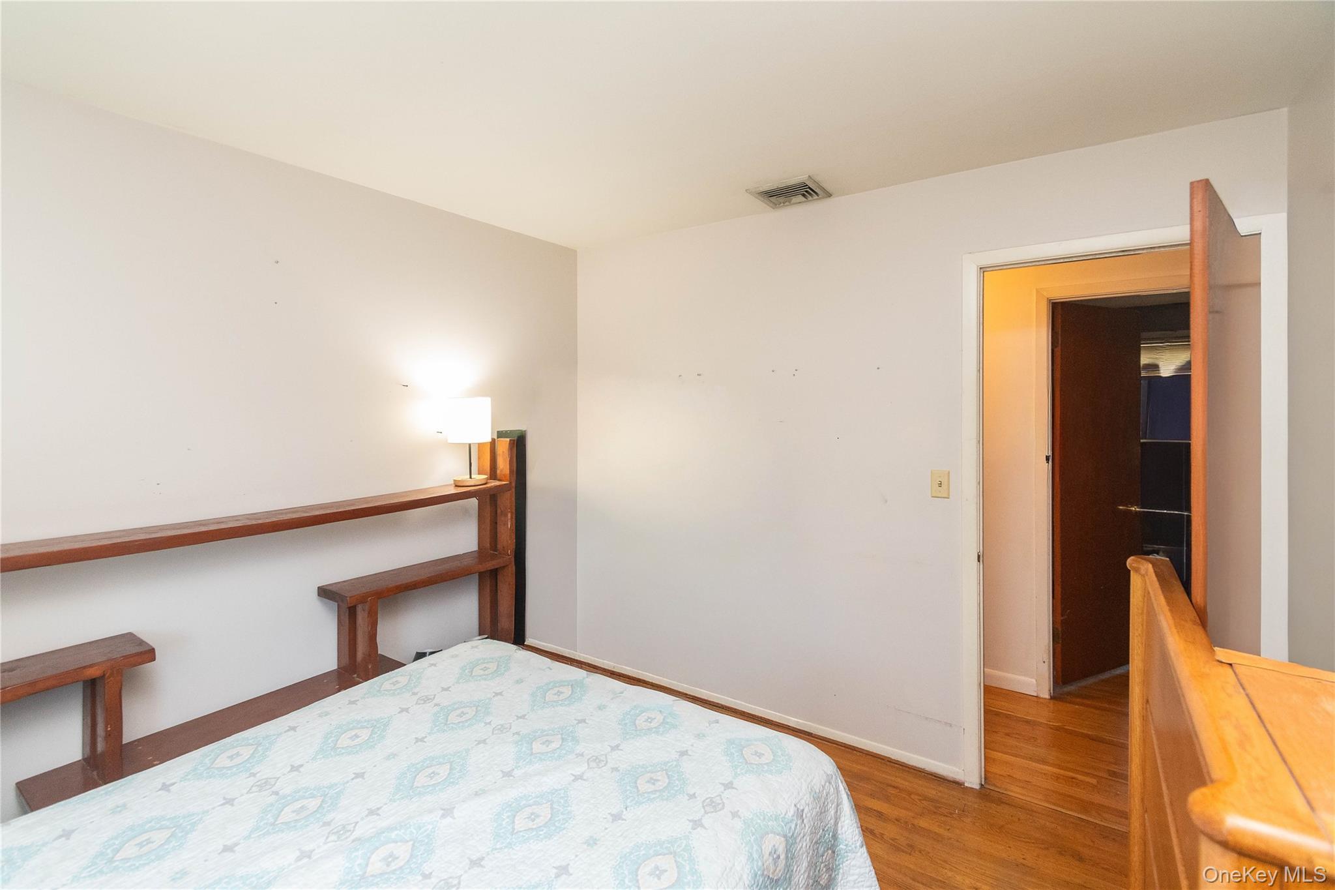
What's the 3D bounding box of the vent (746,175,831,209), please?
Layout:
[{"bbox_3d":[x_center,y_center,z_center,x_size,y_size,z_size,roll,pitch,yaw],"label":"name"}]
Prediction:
[{"bbox_3d":[0.520,-1.062,2.360,0.275,0.025,0.260,2,4,34],"label":"vent"}]

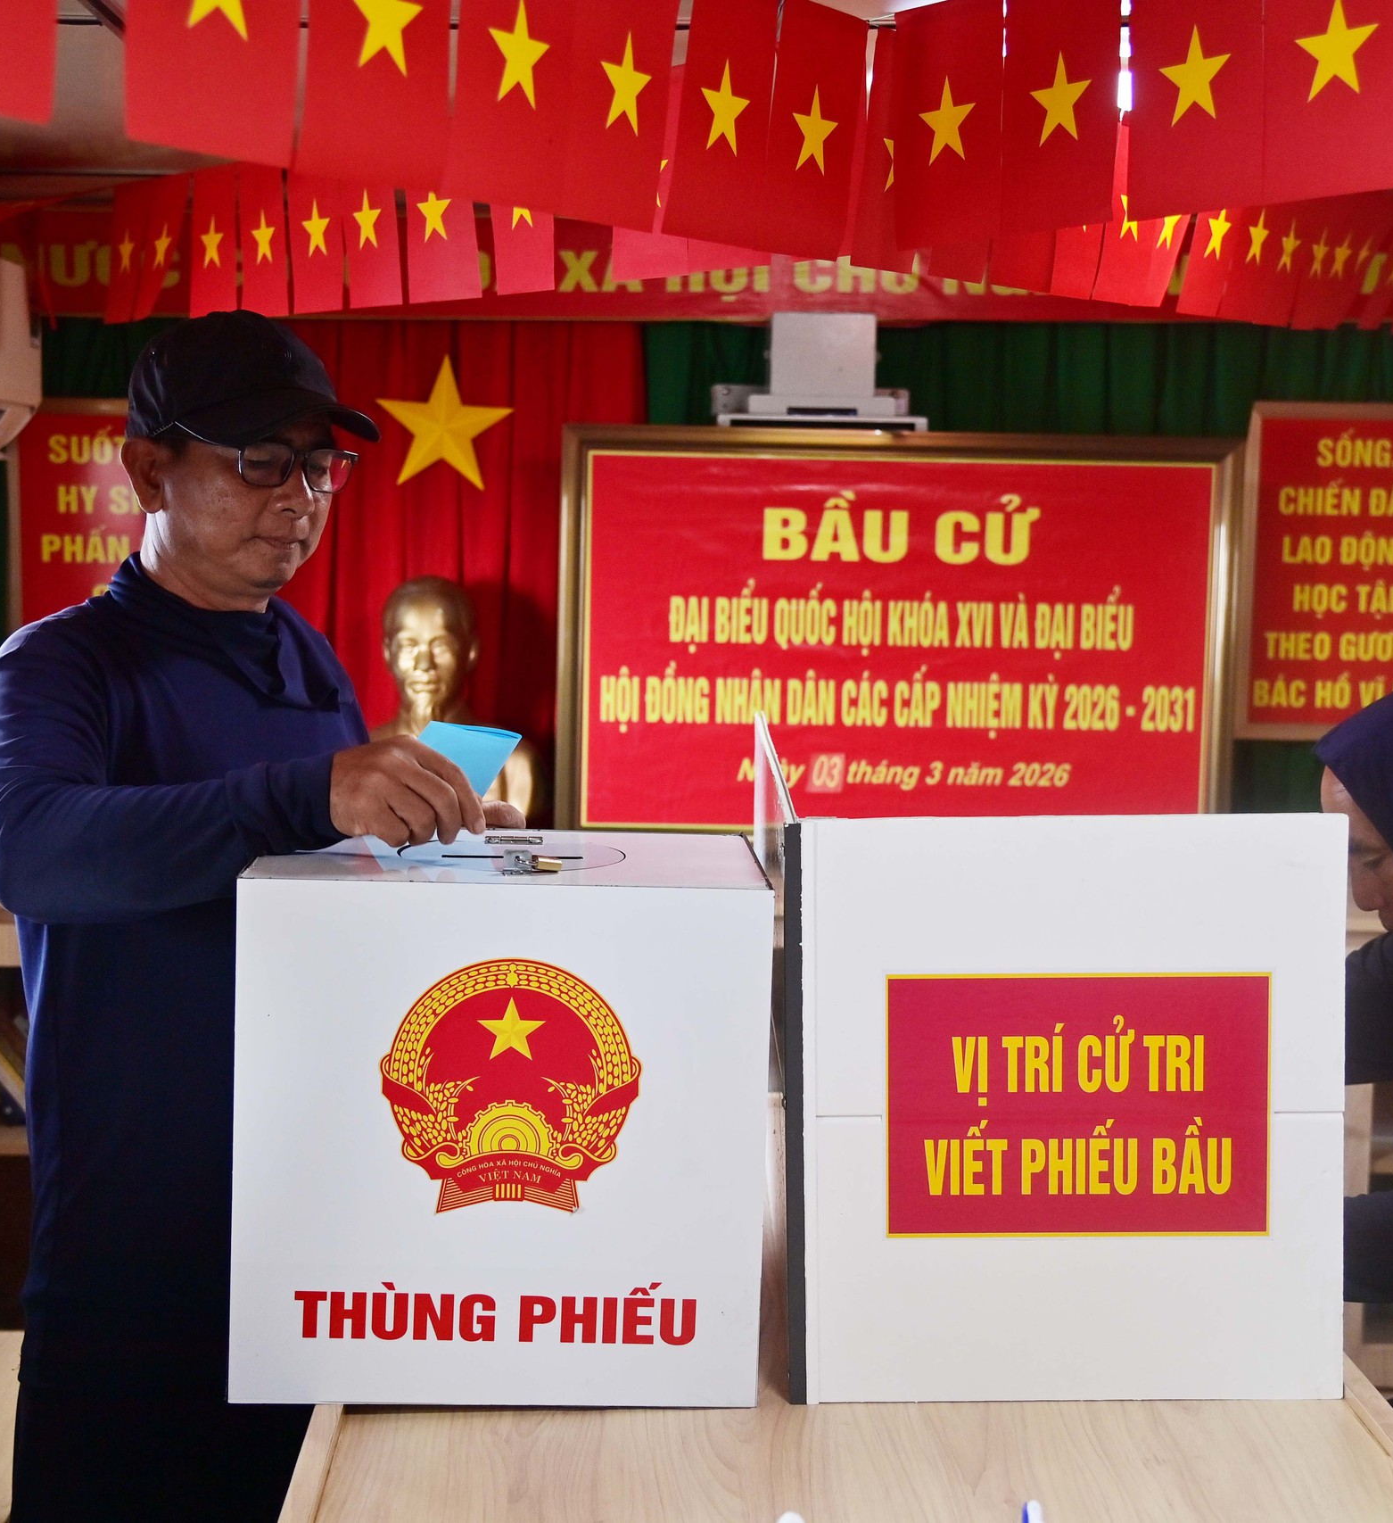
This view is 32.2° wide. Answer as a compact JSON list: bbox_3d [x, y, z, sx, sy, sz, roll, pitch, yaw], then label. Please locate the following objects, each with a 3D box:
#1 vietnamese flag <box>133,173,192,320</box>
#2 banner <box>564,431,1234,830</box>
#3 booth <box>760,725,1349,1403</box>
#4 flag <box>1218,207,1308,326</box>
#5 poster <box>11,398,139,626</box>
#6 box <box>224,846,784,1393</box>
[{"bbox_3d":[-0.736,-0.708,3.329,0.020,0.197,0.133,14,-2,-32],"label":"vietnamese flag"},{"bbox_3d":[0.321,-0.170,3.770,1.059,0.674,0.045,1,3,-3],"label":"banner"},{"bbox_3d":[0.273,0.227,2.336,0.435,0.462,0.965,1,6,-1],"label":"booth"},{"bbox_3d":[0.709,-0.652,3.027,0.020,0.197,0.133,24,17,32],"label":"flag"},{"bbox_3d":[-0.890,-0.289,3.773,0.362,0.540,0.030,1,6,-3],"label":"poster"},{"bbox_3d":[-0.156,0.278,1.990,0.404,0.405,0.318,1,6,-3],"label":"box"}]

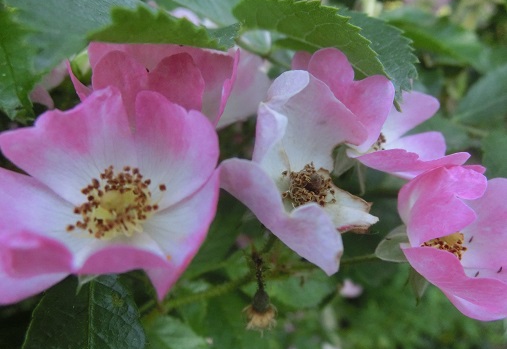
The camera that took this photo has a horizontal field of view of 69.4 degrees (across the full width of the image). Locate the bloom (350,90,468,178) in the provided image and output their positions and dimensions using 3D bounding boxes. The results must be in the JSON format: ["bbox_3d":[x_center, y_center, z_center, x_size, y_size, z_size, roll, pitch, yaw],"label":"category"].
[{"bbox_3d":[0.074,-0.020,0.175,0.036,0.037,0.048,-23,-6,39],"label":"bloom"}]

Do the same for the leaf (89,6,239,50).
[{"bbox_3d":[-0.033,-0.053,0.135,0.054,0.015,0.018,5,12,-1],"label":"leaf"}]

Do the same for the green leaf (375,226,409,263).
[{"bbox_3d":[0.063,0.032,0.165,0.015,0.015,0.008,3,12,16],"label":"green leaf"}]

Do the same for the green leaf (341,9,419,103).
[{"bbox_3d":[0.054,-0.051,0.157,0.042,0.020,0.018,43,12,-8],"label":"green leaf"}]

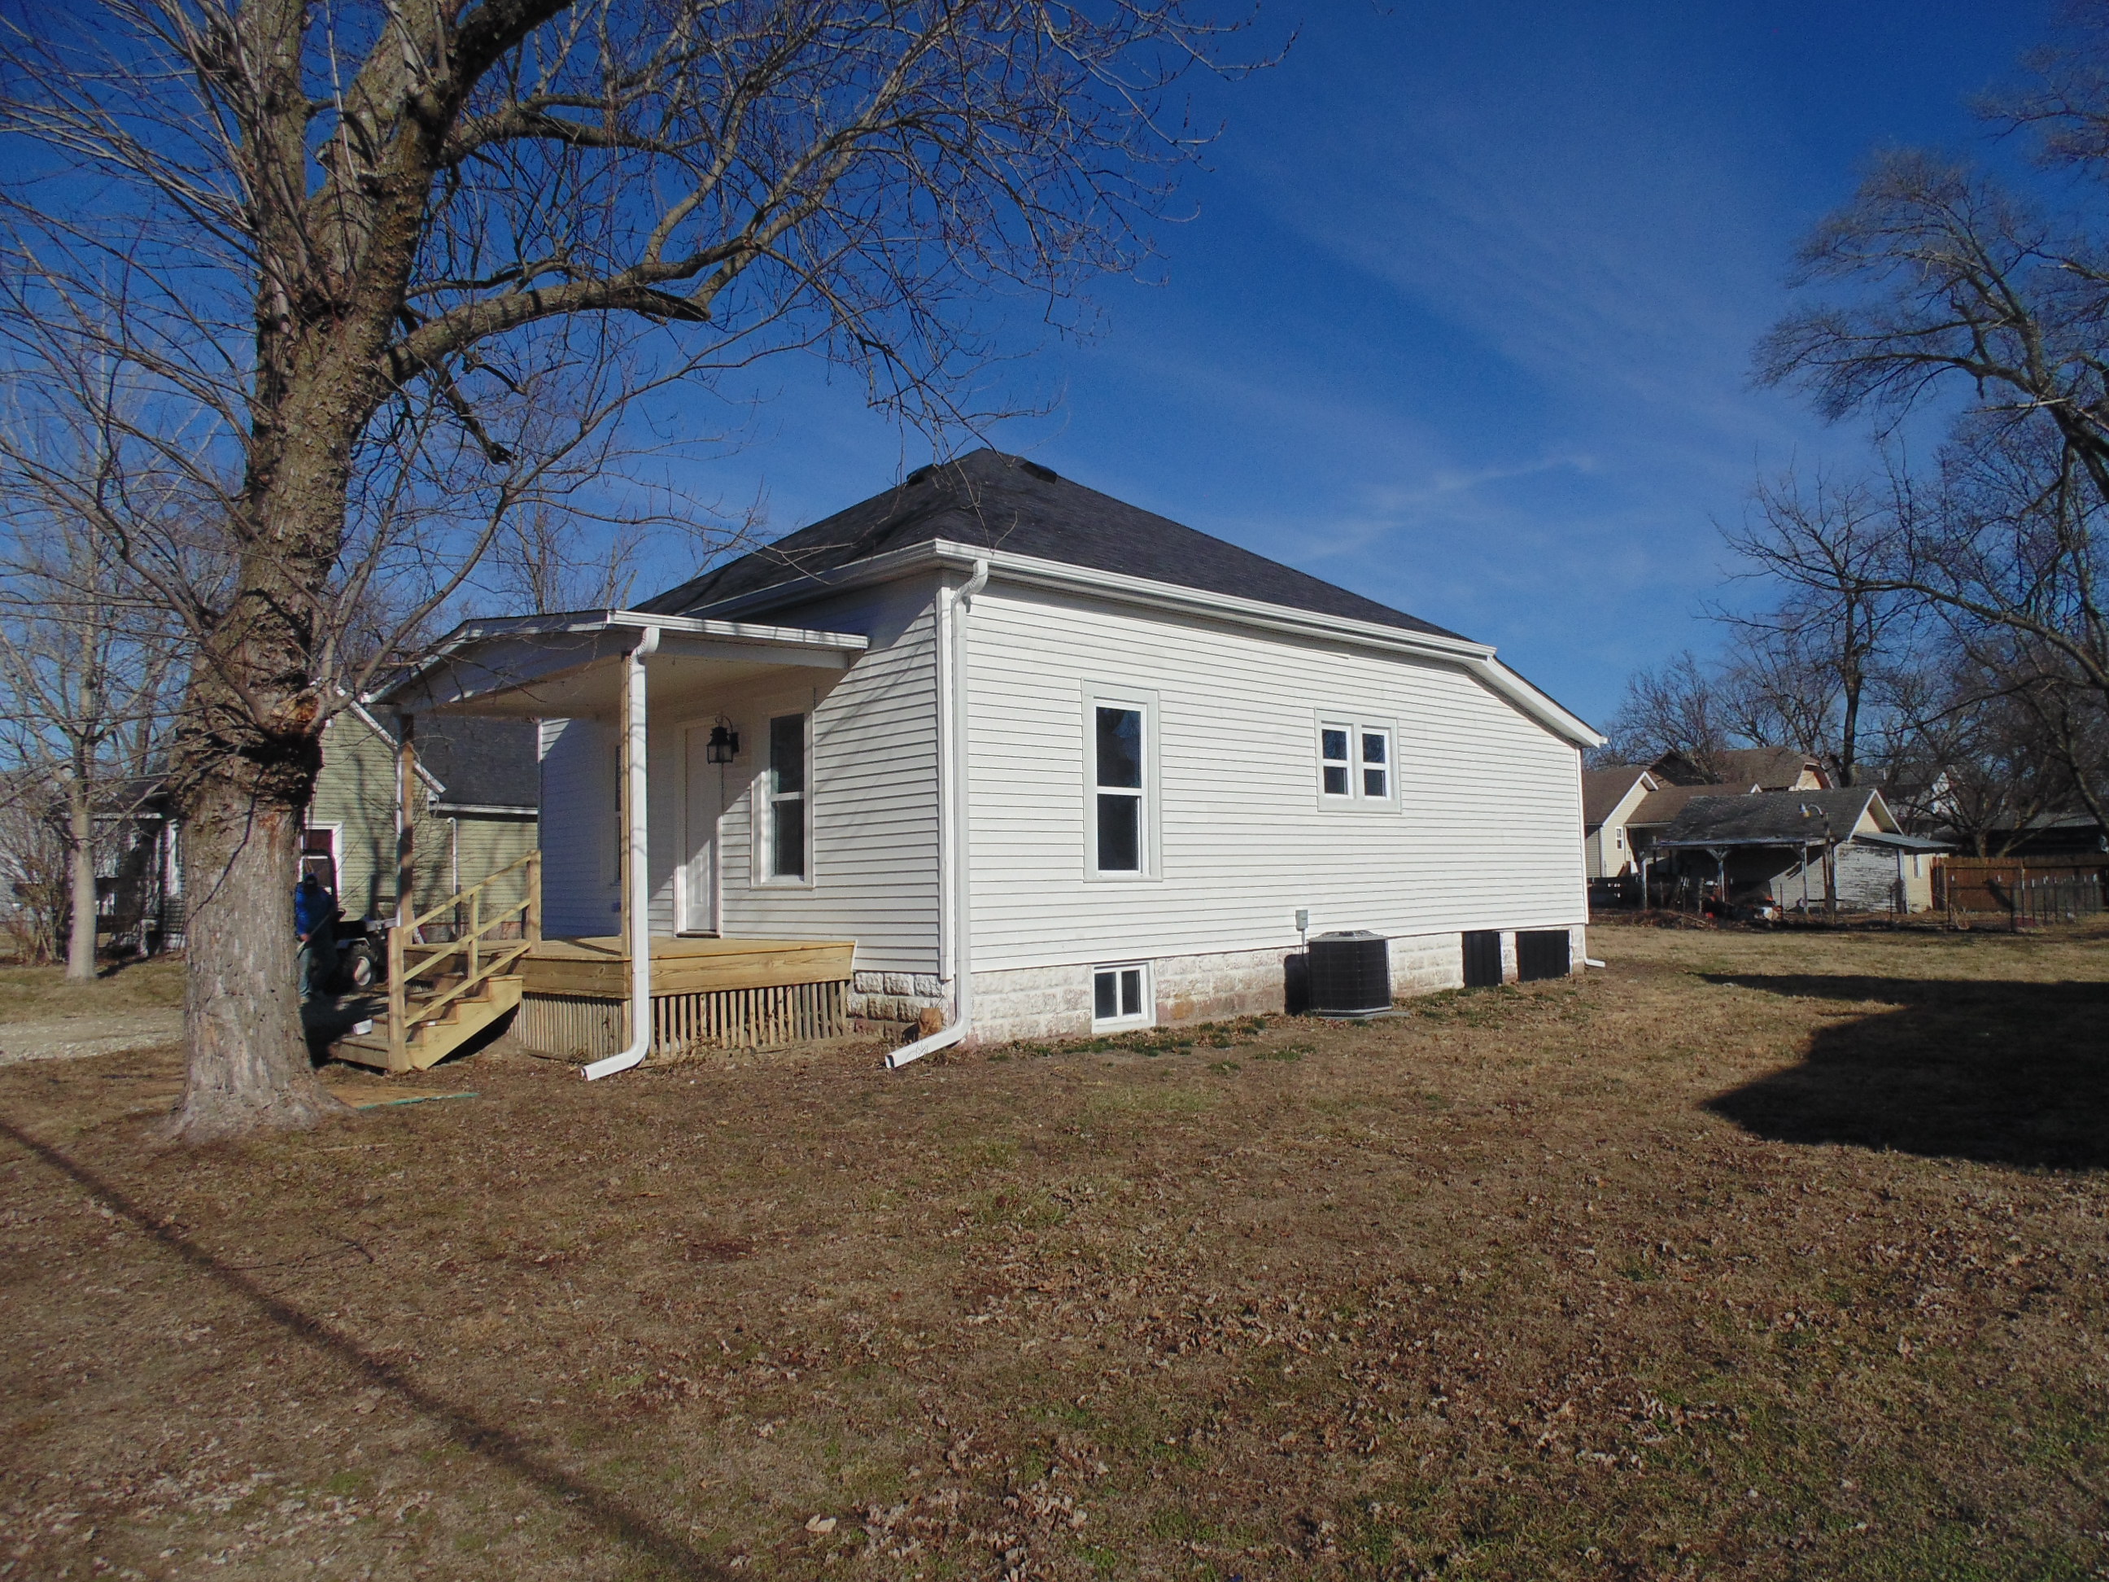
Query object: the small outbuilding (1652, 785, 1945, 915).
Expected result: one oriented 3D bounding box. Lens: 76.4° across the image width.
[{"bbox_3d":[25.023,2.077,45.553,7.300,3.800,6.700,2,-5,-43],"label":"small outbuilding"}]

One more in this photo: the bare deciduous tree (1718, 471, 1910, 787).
[{"bbox_3d":[31.131,-4.204,55.609,8.000,17.760,8.000,2,-5,-43],"label":"bare deciduous tree"}]

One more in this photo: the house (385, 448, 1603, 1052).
[{"bbox_3d":[-0.396,-0.843,16.559,13.490,6.670,8.600,2,-5,-43],"label":"house"}]

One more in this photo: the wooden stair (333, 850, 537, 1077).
[{"bbox_3d":[-5.420,1.439,11.680,1.270,1.740,1.790,2,-5,-43],"label":"wooden stair"}]

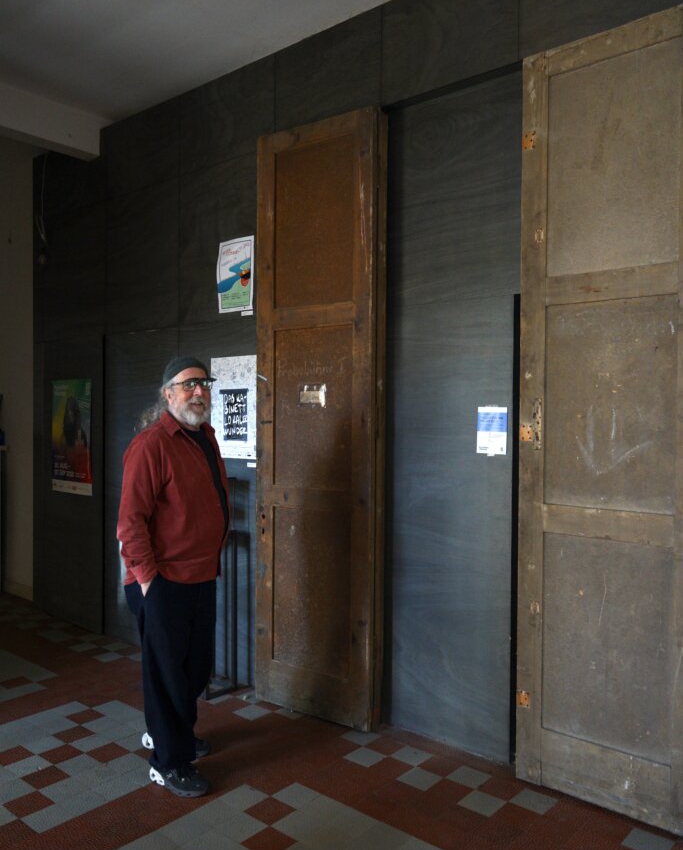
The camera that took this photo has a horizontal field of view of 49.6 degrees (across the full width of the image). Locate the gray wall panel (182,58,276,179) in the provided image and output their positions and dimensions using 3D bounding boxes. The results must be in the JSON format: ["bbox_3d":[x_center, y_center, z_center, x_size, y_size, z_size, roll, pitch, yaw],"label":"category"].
[{"bbox_3d":[-0.680,-1.811,4.378,0.861,0.482,0.030,1,1,40],"label":"gray wall panel"}]

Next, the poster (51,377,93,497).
[{"bbox_3d":[-2.019,0.087,5.519,0.573,0.848,0.010,1,1,40],"label":"poster"}]

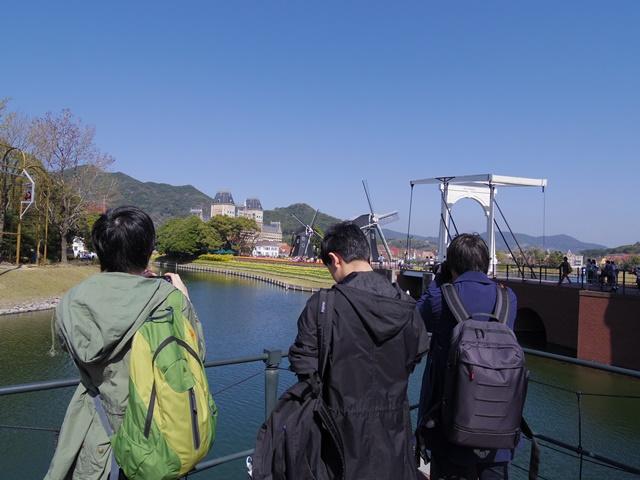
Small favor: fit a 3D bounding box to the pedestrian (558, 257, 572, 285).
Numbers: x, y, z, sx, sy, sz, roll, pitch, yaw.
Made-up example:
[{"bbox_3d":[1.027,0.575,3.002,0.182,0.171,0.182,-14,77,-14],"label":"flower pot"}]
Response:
[{"bbox_3d":[15.140,1.898,26.200,0.650,1.710,0.550,-1,-3,41],"label":"pedestrian"}]

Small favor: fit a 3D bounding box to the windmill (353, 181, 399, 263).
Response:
[{"bbox_3d":[7.535,-3.048,72.000,7.500,14.000,13.500,-2,-3,43],"label":"windmill"}]

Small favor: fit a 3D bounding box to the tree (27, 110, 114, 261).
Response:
[{"bbox_3d":[-32.860,-7.178,56.000,11.000,20.200,10.500,2,-3,-30],"label":"tree"}]

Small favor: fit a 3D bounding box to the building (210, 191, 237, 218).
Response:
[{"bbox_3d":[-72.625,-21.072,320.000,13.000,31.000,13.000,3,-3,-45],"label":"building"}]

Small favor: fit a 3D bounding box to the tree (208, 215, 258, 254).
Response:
[{"bbox_3d":[-28.074,-1.623,138.000,16.000,13.200,13.500,1,-2,-11],"label":"tree"}]

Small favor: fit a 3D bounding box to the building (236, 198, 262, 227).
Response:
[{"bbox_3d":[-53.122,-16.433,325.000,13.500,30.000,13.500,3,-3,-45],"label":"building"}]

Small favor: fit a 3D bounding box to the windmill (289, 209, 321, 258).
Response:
[{"bbox_3d":[-4.269,-1.682,110.000,7.500,12.700,11.800,-1,-3,40],"label":"windmill"}]

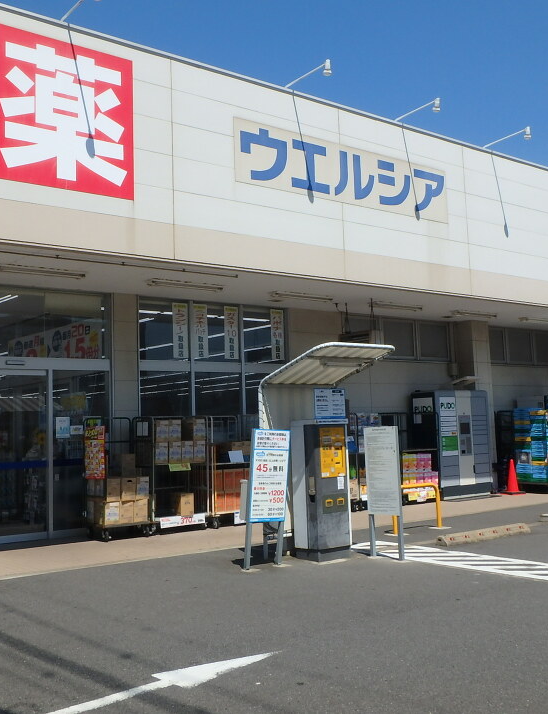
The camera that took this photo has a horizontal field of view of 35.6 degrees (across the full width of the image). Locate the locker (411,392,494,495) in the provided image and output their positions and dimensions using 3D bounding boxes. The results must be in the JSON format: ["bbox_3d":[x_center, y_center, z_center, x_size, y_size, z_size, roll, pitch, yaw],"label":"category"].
[{"bbox_3d":[3.616,1.768,17.222,1.640,2.106,0.680,2,-6,-39],"label":"locker"}]

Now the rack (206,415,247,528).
[{"bbox_3d":[-0.754,1.797,13.486,0.882,1.676,0.617,2,-6,-39],"label":"rack"}]

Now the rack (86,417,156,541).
[{"bbox_3d":[-2.200,1.733,12.271,0.867,1.683,0.617,2,-6,-39],"label":"rack"}]

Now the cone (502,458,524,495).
[{"bbox_3d":[4.922,2.478,17.669,0.400,0.701,0.400,2,-6,-39],"label":"cone"}]

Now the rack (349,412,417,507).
[{"bbox_3d":[1.734,1.905,15.654,1.103,1.680,0.632,2,-6,-39],"label":"rack"}]

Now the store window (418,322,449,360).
[{"bbox_3d":[3.428,-0.340,18.247,1.014,0.816,0.088,2,-6,-39],"label":"store window"}]

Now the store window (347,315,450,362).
[{"bbox_3d":[2.593,-0.366,17.573,3.230,0.890,0.100,2,-6,-39],"label":"store window"}]

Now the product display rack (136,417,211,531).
[{"bbox_3d":[-1.580,1.782,13.021,0.897,1.676,0.617,2,-6,-39],"label":"product display rack"}]

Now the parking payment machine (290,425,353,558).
[{"bbox_3d":[0.552,1.520,9.846,0.514,1.575,0.412,2,-6,-39],"label":"parking payment machine"}]

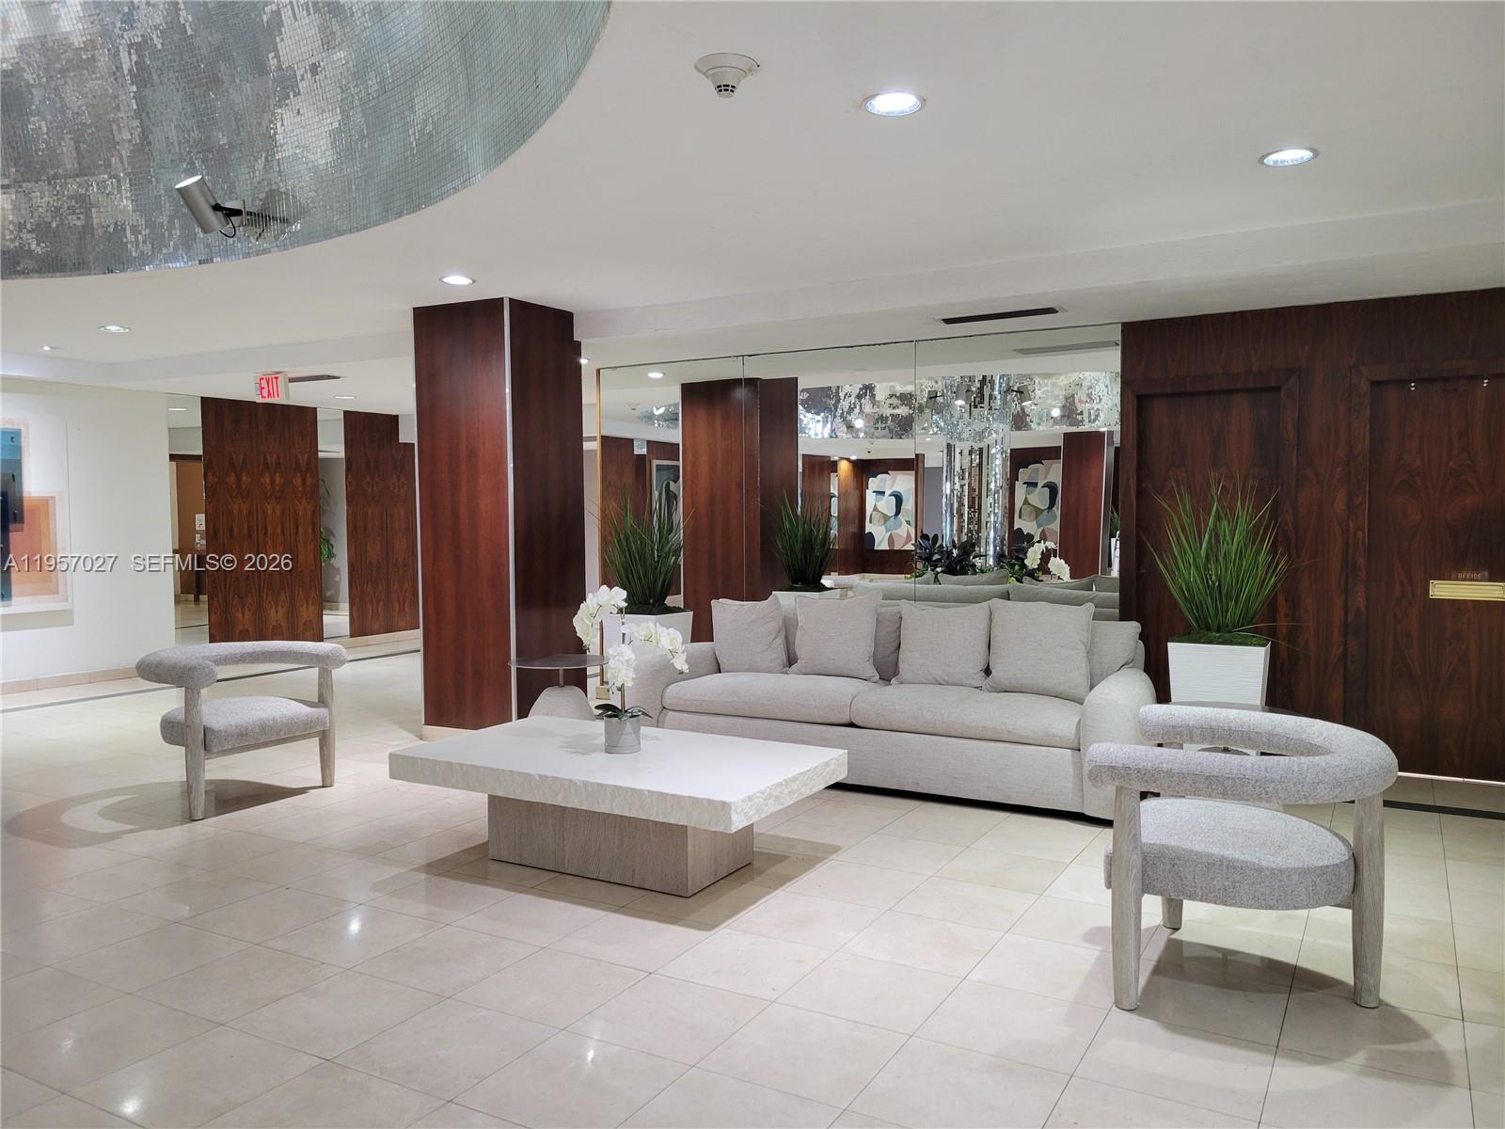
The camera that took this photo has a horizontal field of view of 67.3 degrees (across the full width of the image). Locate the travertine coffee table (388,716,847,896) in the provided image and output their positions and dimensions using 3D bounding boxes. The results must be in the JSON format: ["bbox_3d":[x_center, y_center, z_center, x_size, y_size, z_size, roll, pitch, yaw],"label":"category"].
[{"bbox_3d":[-0.520,0.934,4.354,1.554,0.425,0.843,1,3,30],"label":"travertine coffee table"}]

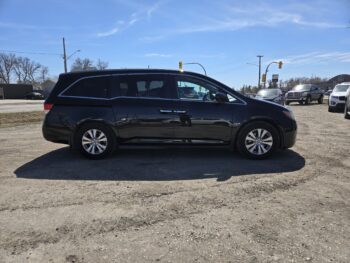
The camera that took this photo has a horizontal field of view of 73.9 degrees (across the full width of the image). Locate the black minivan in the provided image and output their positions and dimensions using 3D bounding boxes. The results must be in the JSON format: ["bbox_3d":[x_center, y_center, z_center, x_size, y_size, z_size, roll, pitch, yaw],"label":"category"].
[{"bbox_3d":[-0.067,-0.468,5.094,5.150,1.737,2.020,0,9,2],"label":"black minivan"}]

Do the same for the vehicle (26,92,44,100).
[{"bbox_3d":[-28.670,-7.109,48.044,4.600,1.460,1.820,4,10,25],"label":"vehicle"}]

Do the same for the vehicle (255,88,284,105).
[{"bbox_3d":[7.079,-2.438,17.542,1.830,1.480,4.600,5,11,32],"label":"vehicle"}]

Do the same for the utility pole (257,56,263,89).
[{"bbox_3d":[20.009,-12.796,54.370,1.400,9.800,0.350,0,9,0],"label":"utility pole"}]

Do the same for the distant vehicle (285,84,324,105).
[{"bbox_3d":[13.350,-3.810,23.850,5.850,1.920,2.030,-9,13,-43],"label":"distant vehicle"}]

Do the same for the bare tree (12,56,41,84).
[{"bbox_3d":[-39.836,-14.125,62.281,6.400,10.900,6.200,0,9,0],"label":"bare tree"}]

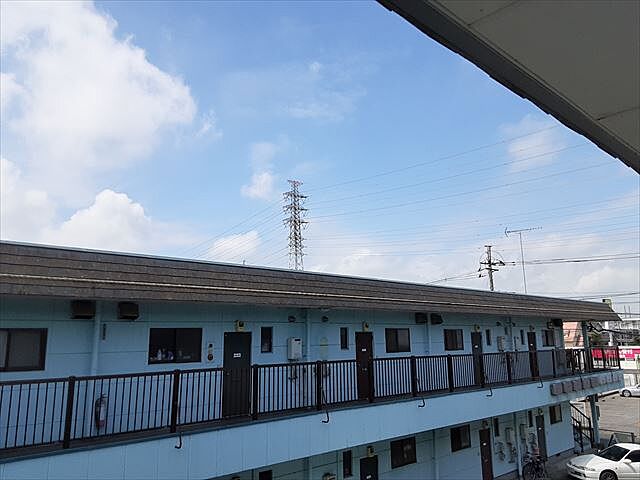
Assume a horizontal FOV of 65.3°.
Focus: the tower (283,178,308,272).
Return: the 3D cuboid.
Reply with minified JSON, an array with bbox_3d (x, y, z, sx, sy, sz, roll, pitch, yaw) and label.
[{"bbox_3d":[-7.881,8.467,166.445,11.000,59.905,7.500,10,-16,-43],"label":"tower"}]

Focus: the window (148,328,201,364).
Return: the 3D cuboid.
[{"bbox_3d":[-3.084,2.283,10.757,1.215,0.740,0.100,9,-14,-42],"label":"window"}]

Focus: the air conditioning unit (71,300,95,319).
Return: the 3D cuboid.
[{"bbox_3d":[-4.440,1.311,9.372,0.338,0.333,0.227,9,-15,-41],"label":"air conditioning unit"}]

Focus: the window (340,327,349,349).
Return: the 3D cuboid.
[{"bbox_3d":[0.688,2.756,13.933,0.265,0.568,0.100,9,-15,-41],"label":"window"}]

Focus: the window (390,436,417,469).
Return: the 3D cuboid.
[{"bbox_3d":[2.570,6.480,15.222,1.188,0.780,0.100,9,-14,-42],"label":"window"}]

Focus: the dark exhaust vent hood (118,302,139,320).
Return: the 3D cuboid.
[{"bbox_3d":[-3.779,1.418,9.957,0.338,0.333,0.227,9,-15,-41],"label":"dark exhaust vent hood"}]

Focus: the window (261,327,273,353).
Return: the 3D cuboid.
[{"bbox_3d":[-1.305,2.480,12.373,0.357,0.614,0.100,9,-14,-42],"label":"window"}]

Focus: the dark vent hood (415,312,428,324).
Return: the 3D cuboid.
[{"bbox_3d":[3.388,2.621,16.564,0.372,0.323,0.200,9,-14,-42],"label":"dark vent hood"}]

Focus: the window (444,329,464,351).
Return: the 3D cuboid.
[{"bbox_3d":[4.704,3.501,17.466,1.124,0.708,0.100,9,-15,-41],"label":"window"}]

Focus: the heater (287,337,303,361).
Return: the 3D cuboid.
[{"bbox_3d":[-0.624,2.803,12.827,0.347,0.561,0.170,9,-14,-42],"label":"heater"}]

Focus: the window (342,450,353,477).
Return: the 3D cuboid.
[{"bbox_3d":[0.766,6.118,13.615,0.340,0.658,0.100,9,-14,-42],"label":"window"}]

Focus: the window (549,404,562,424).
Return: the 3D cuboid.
[{"bbox_3d":[10.615,7.846,22.435,1.122,0.747,0.100,9,-14,-42],"label":"window"}]

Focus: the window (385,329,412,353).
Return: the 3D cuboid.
[{"bbox_3d":[2.441,3.117,15.467,1.170,0.712,0.100,9,-15,-41],"label":"window"}]

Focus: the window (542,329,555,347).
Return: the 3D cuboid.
[{"bbox_3d":[10.540,4.535,22.983,1.239,0.734,0.100,9,-14,-42],"label":"window"}]

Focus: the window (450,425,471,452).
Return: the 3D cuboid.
[{"bbox_3d":[4.770,6.691,16.835,1.140,0.723,0.100,9,-15,-41],"label":"window"}]

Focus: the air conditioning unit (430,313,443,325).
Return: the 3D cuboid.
[{"bbox_3d":[3.944,2.673,16.790,0.338,0.333,0.227,9,-15,-41],"label":"air conditioning unit"}]

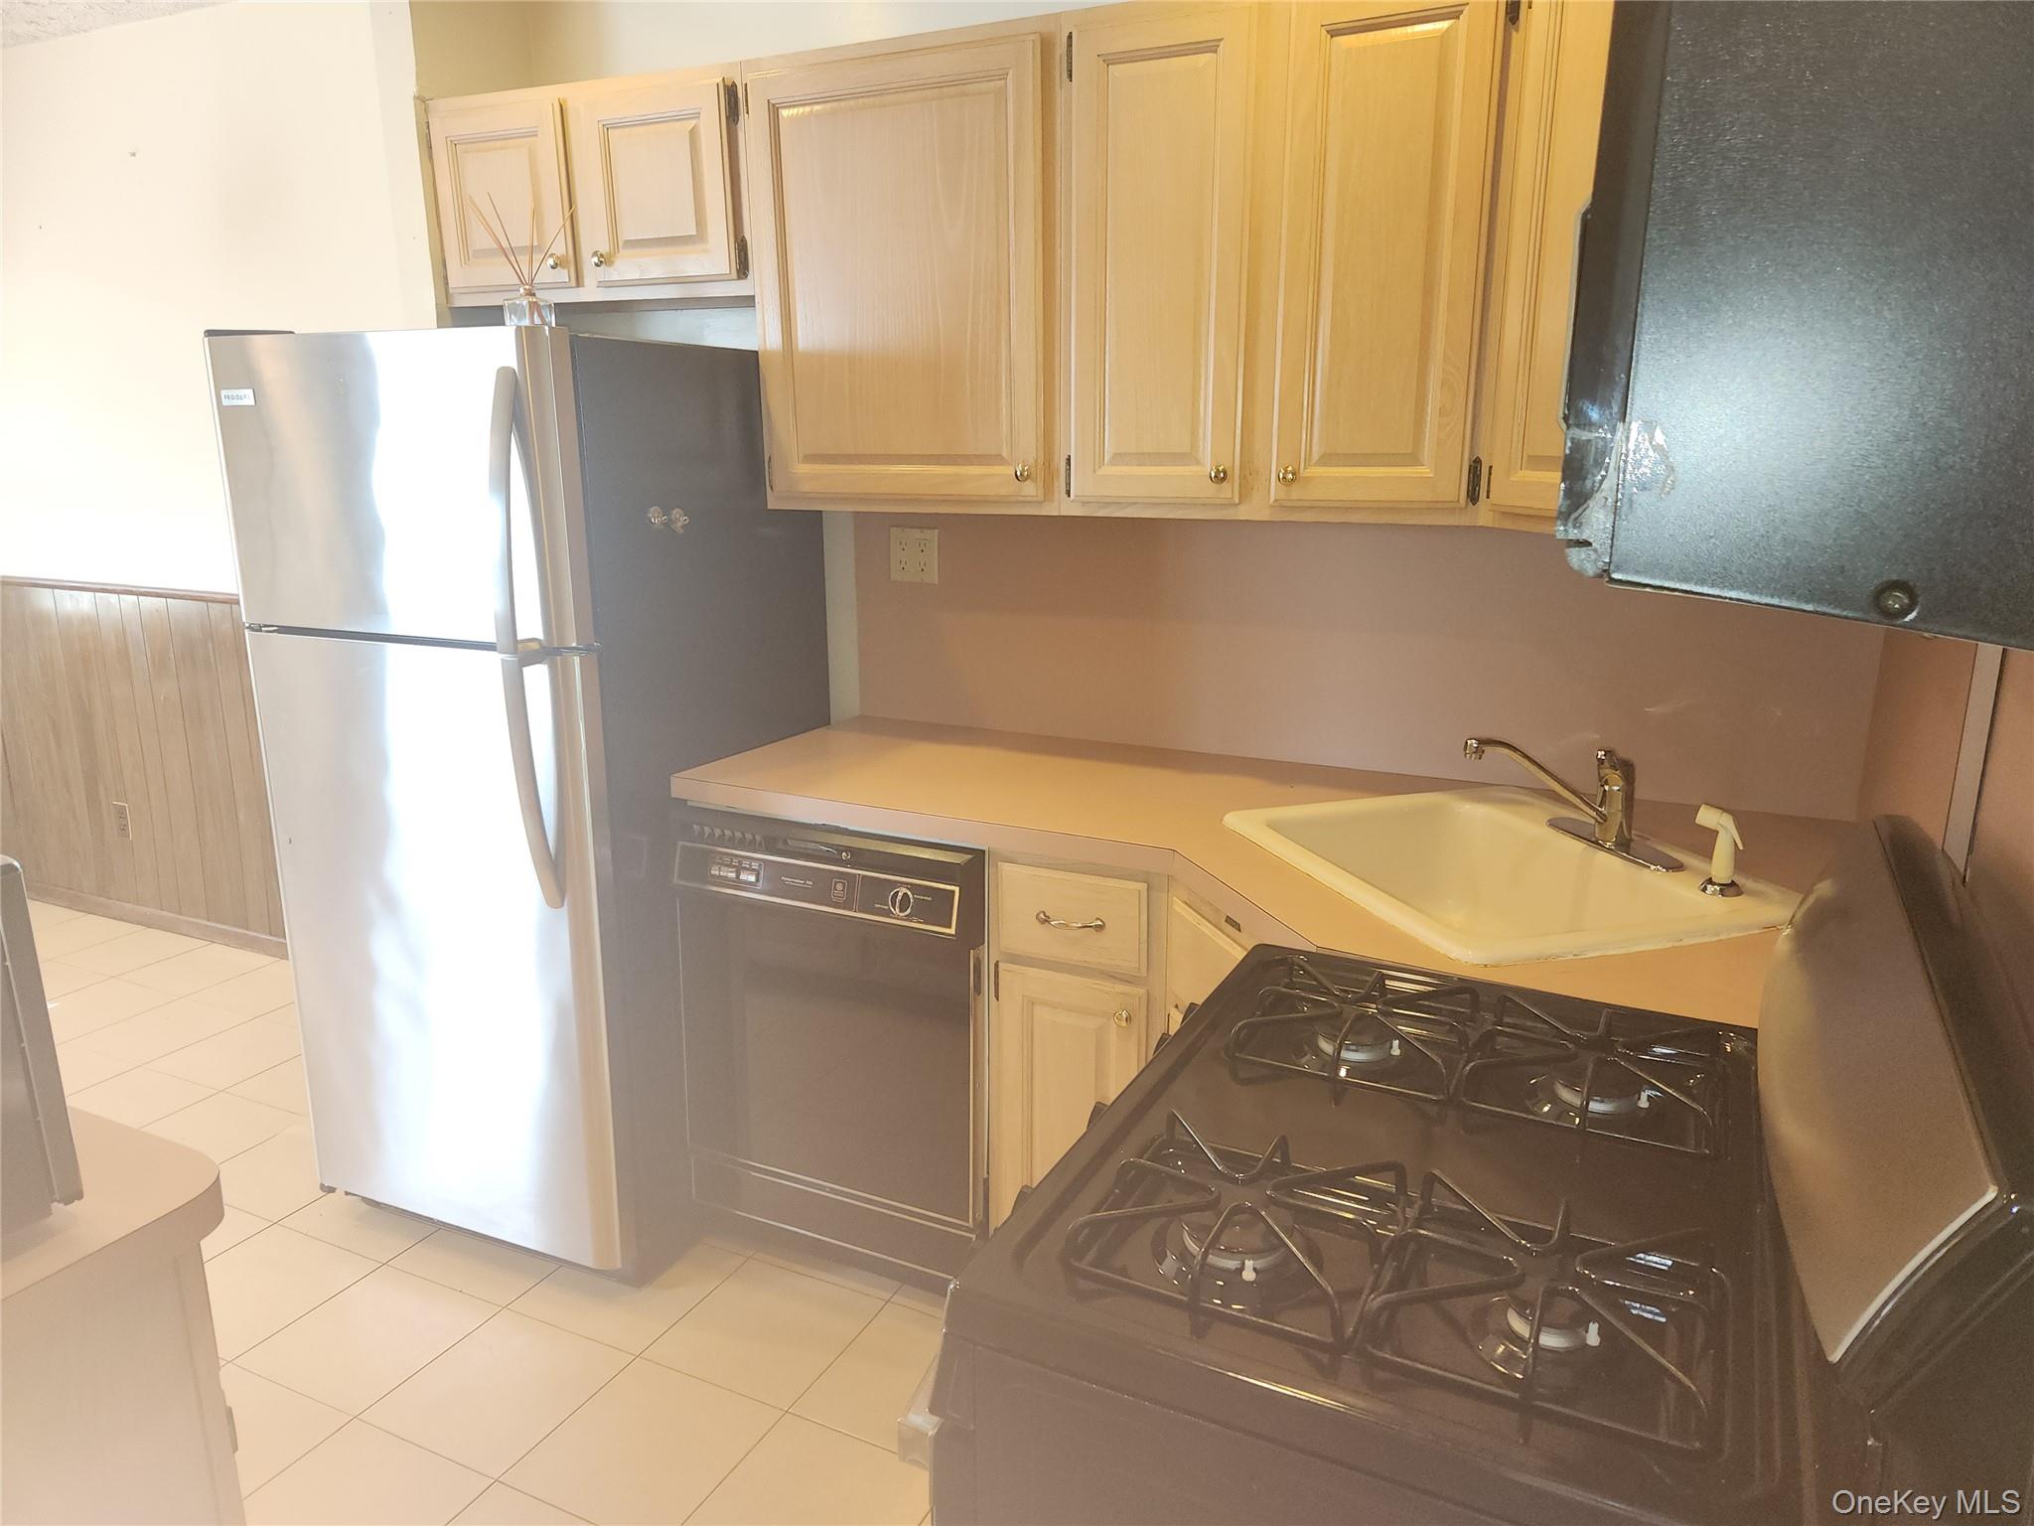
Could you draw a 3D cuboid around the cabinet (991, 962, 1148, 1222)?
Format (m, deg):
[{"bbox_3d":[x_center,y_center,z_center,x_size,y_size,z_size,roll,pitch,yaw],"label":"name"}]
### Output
[{"bbox_3d":[0.187,0.562,2.419,0.284,0.587,0.497,7,16,25],"label":"cabinet"}]

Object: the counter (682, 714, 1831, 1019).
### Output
[{"bbox_3d":[0.283,0.115,2.115,1.856,0.042,0.920,7,16,25],"label":"counter"}]

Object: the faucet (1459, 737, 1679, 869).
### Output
[{"bbox_3d":[0.771,0.049,1.921,0.269,0.171,0.249,-4,15,-17],"label":"faucet"}]

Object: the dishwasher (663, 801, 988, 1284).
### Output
[{"bbox_3d":[-0.201,0.449,2.623,0.607,0.846,0.597,7,16,25],"label":"dishwasher"}]

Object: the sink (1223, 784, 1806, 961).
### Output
[{"bbox_3d":[0.695,0.222,1.943,0.562,0.189,0.637,-5,15,-19],"label":"sink"}]

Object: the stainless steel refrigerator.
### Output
[{"bbox_3d":[-0.905,0.036,2.657,0.761,1.677,0.796,6,15,24],"label":"stainless steel refrigerator"}]

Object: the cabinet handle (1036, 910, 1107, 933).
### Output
[{"bbox_3d":[0.078,0.247,2.087,0.105,0.023,0.030,7,16,25],"label":"cabinet handle"}]

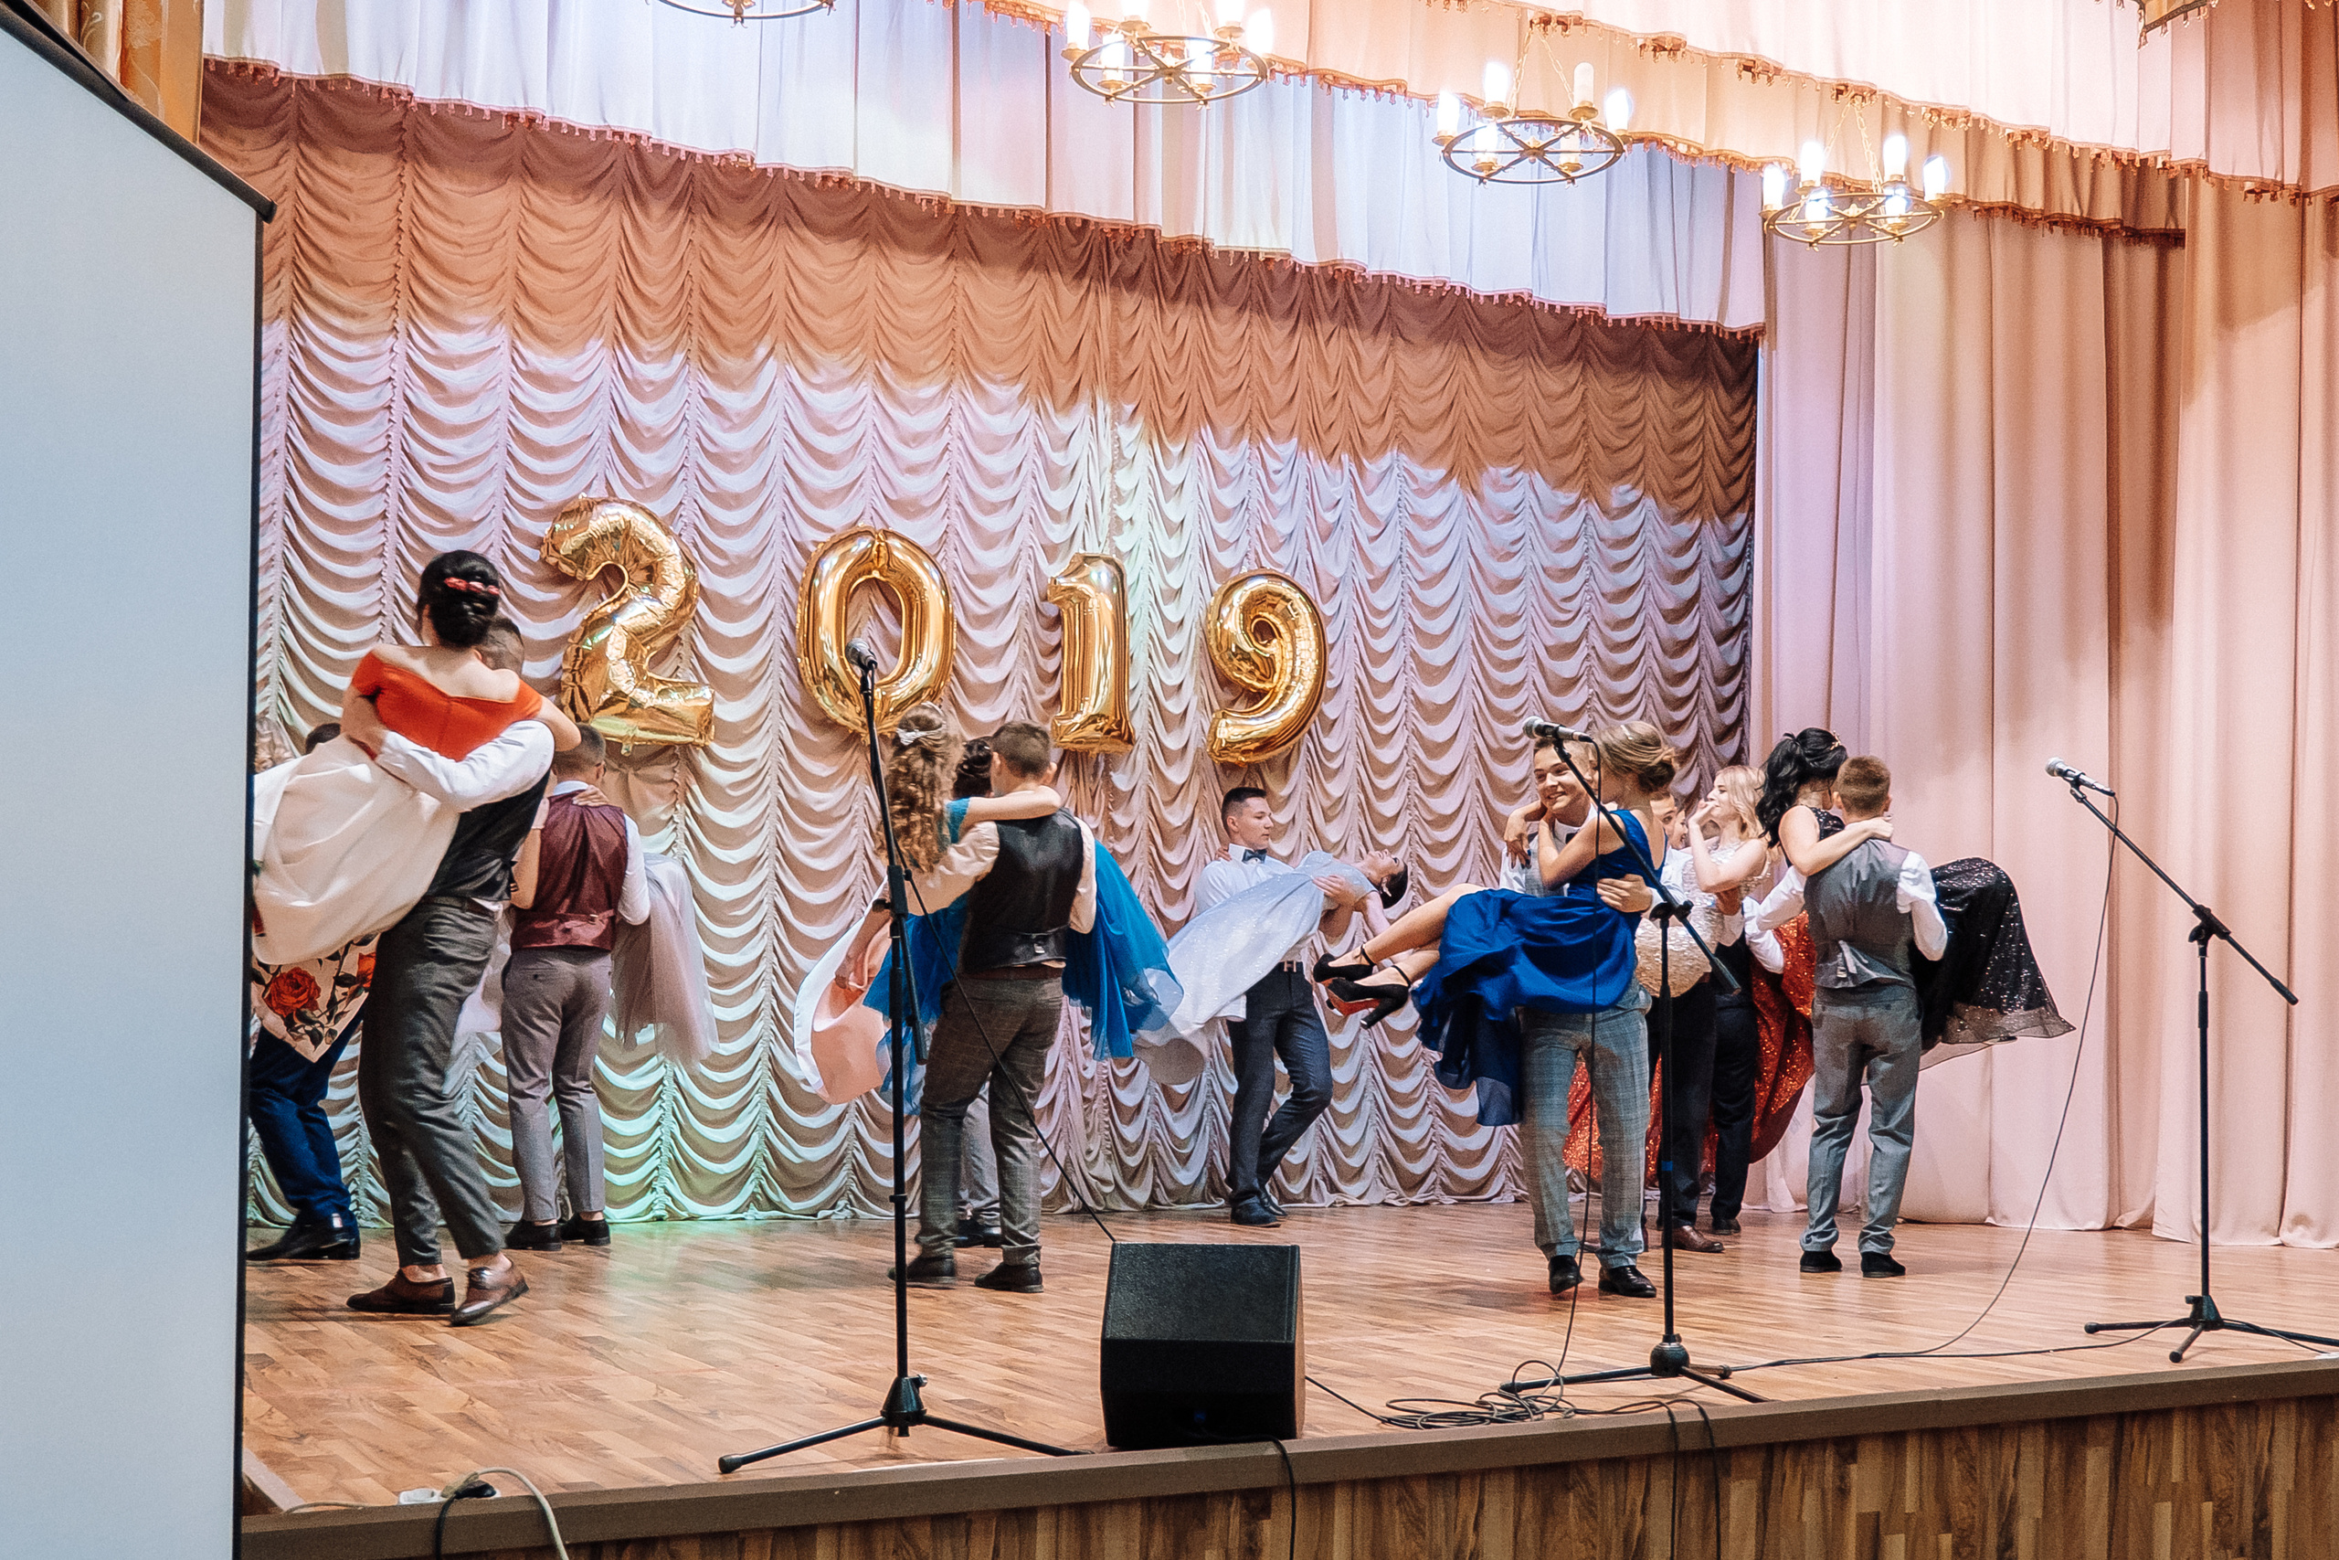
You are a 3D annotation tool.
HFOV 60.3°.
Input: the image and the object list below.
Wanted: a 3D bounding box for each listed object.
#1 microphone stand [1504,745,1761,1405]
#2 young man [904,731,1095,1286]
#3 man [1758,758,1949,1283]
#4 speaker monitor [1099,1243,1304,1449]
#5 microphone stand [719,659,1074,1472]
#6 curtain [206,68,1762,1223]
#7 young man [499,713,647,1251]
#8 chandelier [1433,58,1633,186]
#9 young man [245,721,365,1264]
[{"bbox_3d":[1.103,0.625,4.568,0.580,1.460,0.620,6,-9,-37],"label":"microphone stand"},{"bbox_3d":[-0.535,0.685,6.361,0.570,1.730,0.500,3,-7,-17],"label":"young man"},{"bbox_3d":[2.349,0.800,7.008,0.580,1.760,0.480,-2,-8,21],"label":"man"},{"bbox_3d":[0.082,1.069,3.864,0.360,0.370,0.380,0,-7,9],"label":"speaker monitor"},{"bbox_3d":[-0.500,0.515,3.903,0.600,1.460,0.580,3,-7,-14],"label":"microphone stand"},{"bbox_3d":[-0.312,-0.361,8.808,7.350,4.420,0.250,4,-8,-23],"label":"curtain"},{"bbox_3d":[-2.107,0.731,7.179,0.520,1.790,0.460,5,-8,-30],"label":"young man"},{"bbox_3d":[1.106,-1.989,6.111,0.580,0.240,0.580,1,-7,0],"label":"chandelier"},{"bbox_3d":[-2.806,0.672,6.602,0.520,1.740,0.520,4,-8,-21],"label":"young man"}]

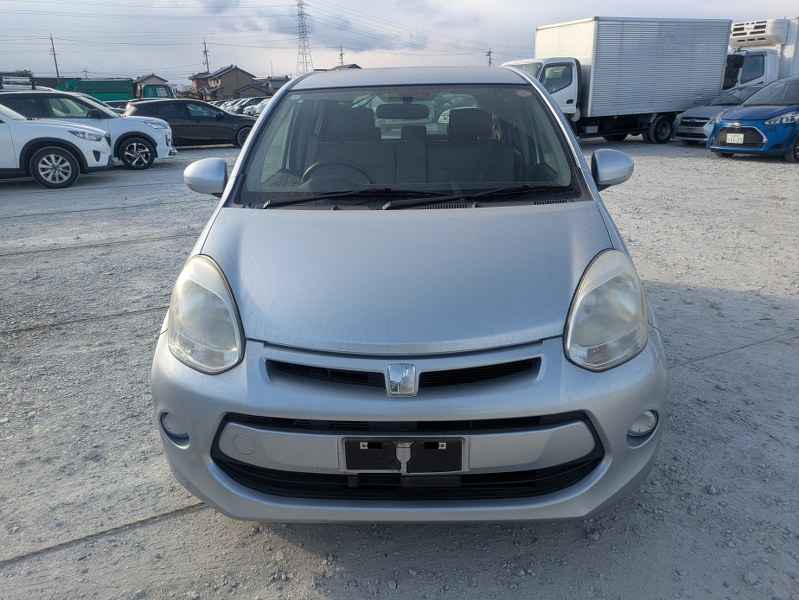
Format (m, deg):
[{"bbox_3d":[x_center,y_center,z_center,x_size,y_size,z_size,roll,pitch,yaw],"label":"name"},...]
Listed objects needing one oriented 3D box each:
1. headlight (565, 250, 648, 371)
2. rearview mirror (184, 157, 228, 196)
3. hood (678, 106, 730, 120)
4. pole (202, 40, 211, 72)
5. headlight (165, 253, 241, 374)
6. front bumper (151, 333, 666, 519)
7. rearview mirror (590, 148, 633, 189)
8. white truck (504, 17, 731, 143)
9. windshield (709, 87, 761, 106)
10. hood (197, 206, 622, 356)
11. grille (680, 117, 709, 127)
[{"bbox_3d":[0.599,0.017,1.720,0.320,0.290,0.390,-1,19,3],"label":"headlight"},{"bbox_3d":[-0.825,-0.538,2.495,0.205,0.165,0.135,-1,20,2],"label":"rearview mirror"},{"bbox_3d":[7.492,-4.524,13.855,1.050,0.280,1.460,-10,21,-23],"label":"hood"},{"bbox_3d":[-37.618,-44.935,114.051,1.300,12.300,0.600,-8,21,-18],"label":"pole"},{"bbox_3d":[-0.587,0.029,1.786,0.310,0.250,0.440,-1,20,2],"label":"headlight"},{"bbox_3d":[0.019,0.362,1.777,1.630,0.520,0.460,-1,20,2],"label":"front bumper"},{"bbox_3d":[0.895,-0.567,2.453,0.205,0.165,0.135,-1,20,2],"label":"rearview mirror"},{"bbox_3d":[5.290,-5.655,15.149,6.050,2.980,2.250,-9,21,-20],"label":"white truck"},{"bbox_3d":[8.266,-4.945,14.087,0.850,0.430,1.400,-10,21,-23],"label":"windshield"},{"bbox_3d":[0.019,-0.116,1.909,1.410,0.290,0.840,-1,20,2],"label":"hood"},{"bbox_3d":[6.989,-4.228,13.713,0.140,0.190,0.840,-10,21,-23],"label":"grille"}]

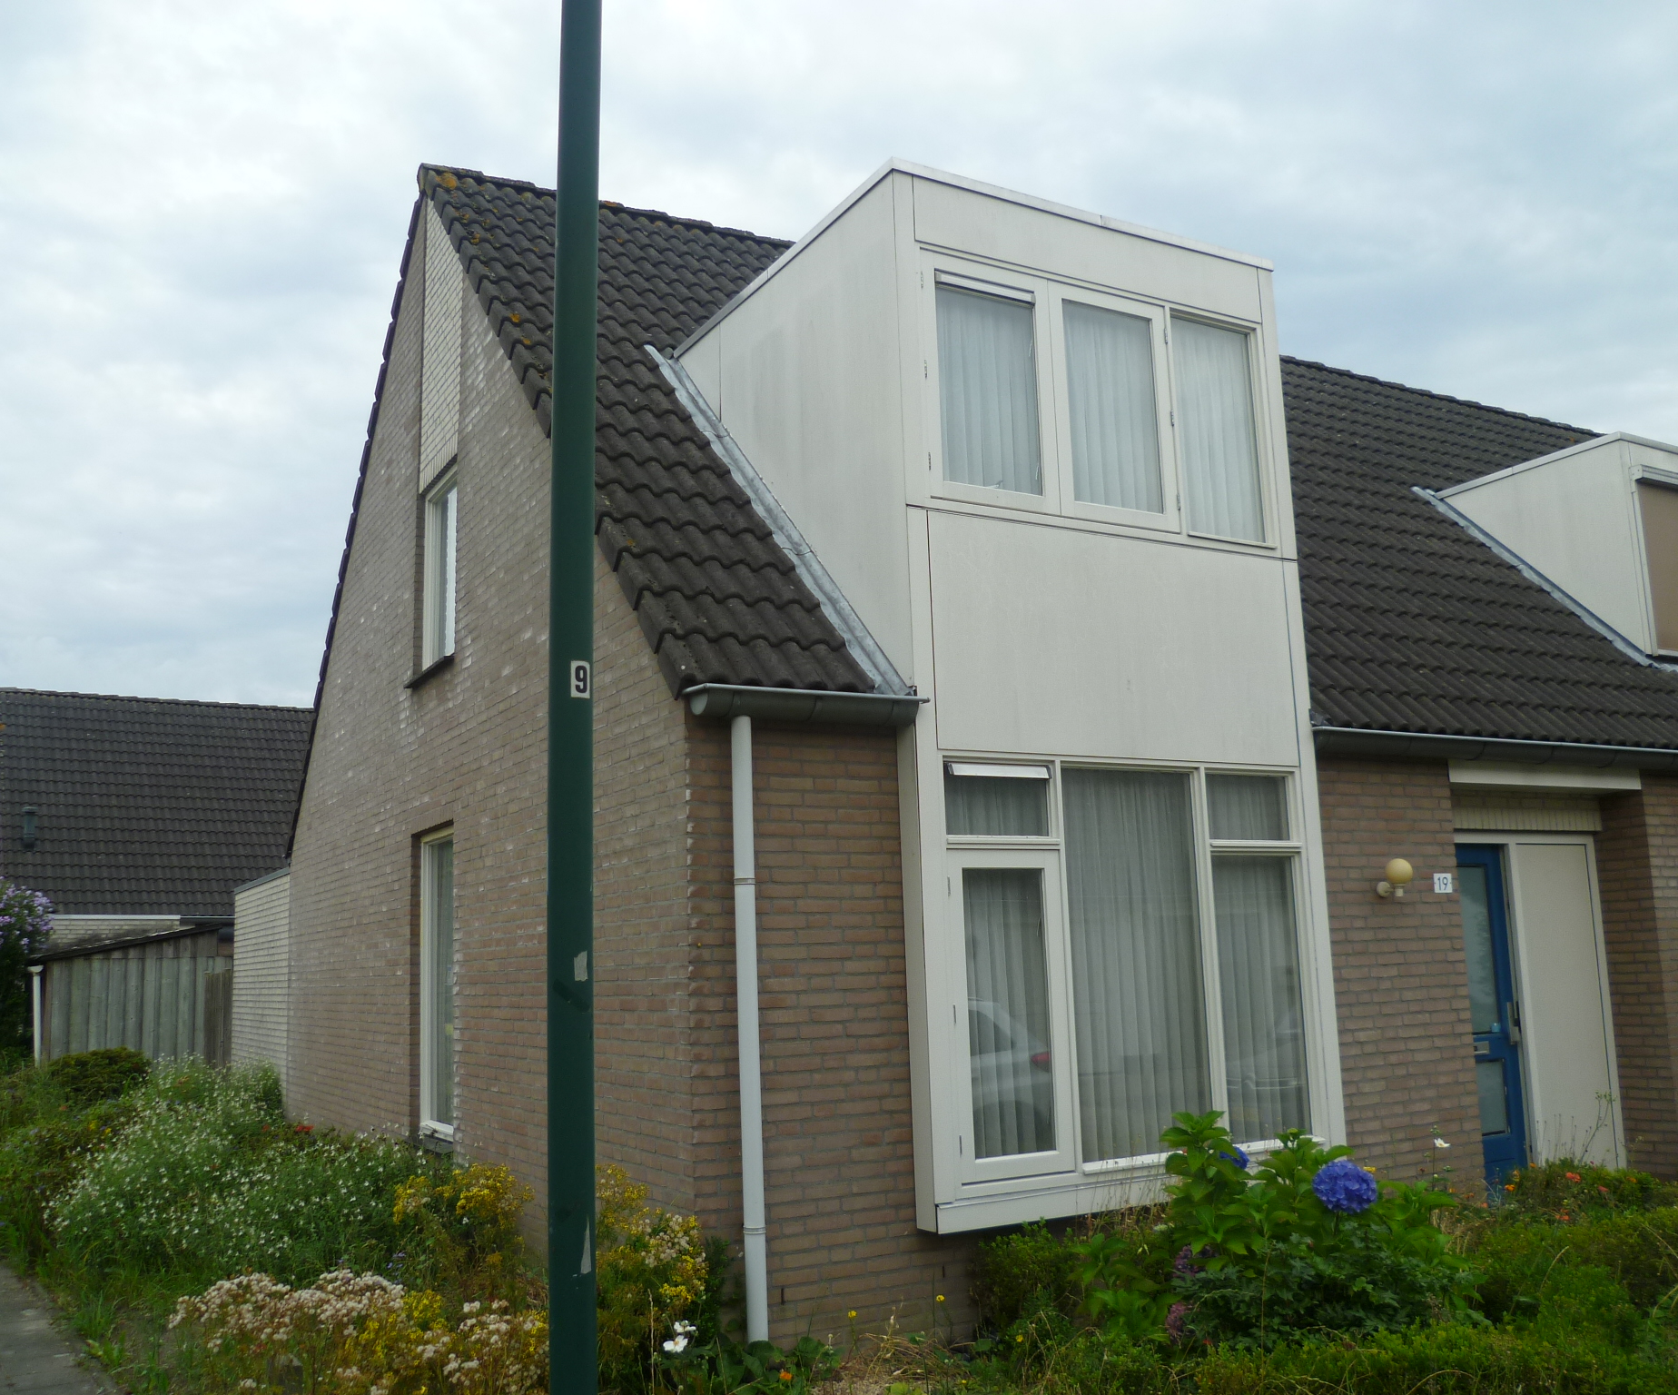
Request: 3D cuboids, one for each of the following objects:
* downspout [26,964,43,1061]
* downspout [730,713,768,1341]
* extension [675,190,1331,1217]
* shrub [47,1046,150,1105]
[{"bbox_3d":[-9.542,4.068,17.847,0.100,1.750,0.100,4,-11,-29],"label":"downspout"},{"bbox_3d":[-0.354,1.287,5.955,0.080,2.473,0.080,4,-11,-29],"label":"downspout"},{"bbox_3d":[0.765,0.132,8.145,2.405,4.710,2.445,4,-11,-29],"label":"extension"},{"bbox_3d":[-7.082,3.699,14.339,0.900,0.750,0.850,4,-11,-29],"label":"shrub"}]

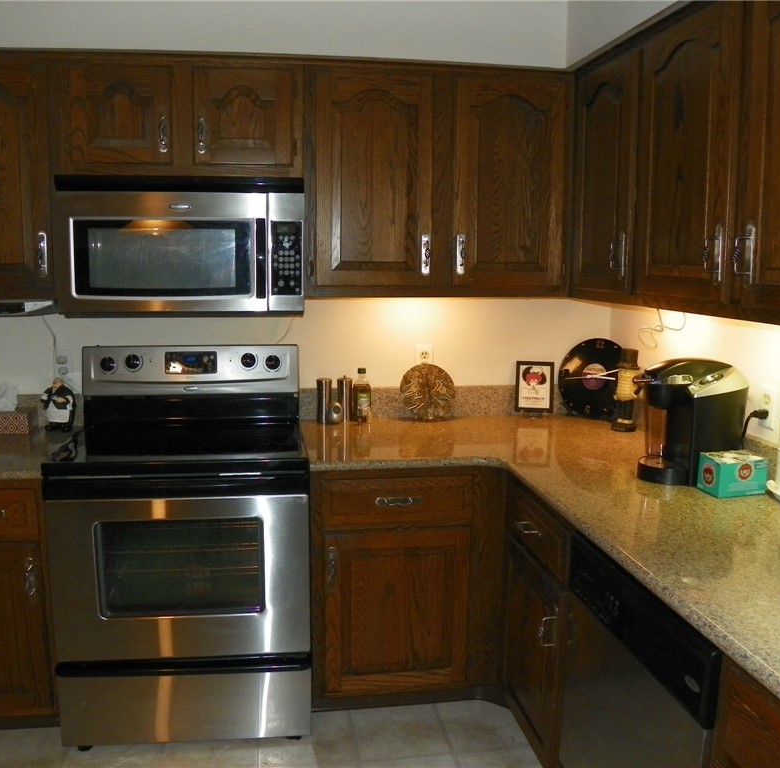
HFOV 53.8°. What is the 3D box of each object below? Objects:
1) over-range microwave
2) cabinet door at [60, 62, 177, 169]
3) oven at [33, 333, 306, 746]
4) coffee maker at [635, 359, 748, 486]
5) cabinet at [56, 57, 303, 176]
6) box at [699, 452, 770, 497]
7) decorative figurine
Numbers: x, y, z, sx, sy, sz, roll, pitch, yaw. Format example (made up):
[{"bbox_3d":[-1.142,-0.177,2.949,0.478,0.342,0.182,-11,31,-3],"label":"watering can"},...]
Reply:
[{"bbox_3d":[-0.669,-0.448,2.541,0.755,0.422,0.385,-1,9,-8],"label":"over-range microwave"},{"bbox_3d":[-0.850,-0.848,2.429,0.338,0.314,0.025,-1,9,-9],"label":"cabinet door"},{"bbox_3d":[-0.653,0.476,2.534,0.758,1.165,0.645,-1,9,-8],"label":"oven"},{"bbox_3d":[0.802,0.089,2.114,0.310,0.325,0.215,-2,9,-18],"label":"coffee maker"},{"bbox_3d":[-0.685,-0.872,2.620,0.758,0.380,0.340,-1,9,-9],"label":"cabinet"},{"bbox_3d":[0.925,0.242,2.072,0.149,0.094,0.108,-1,9,-9],"label":"box"},{"bbox_3d":[-1.141,0.069,2.637,0.100,0.184,0.085,1,9,7],"label":"decorative figurine"}]

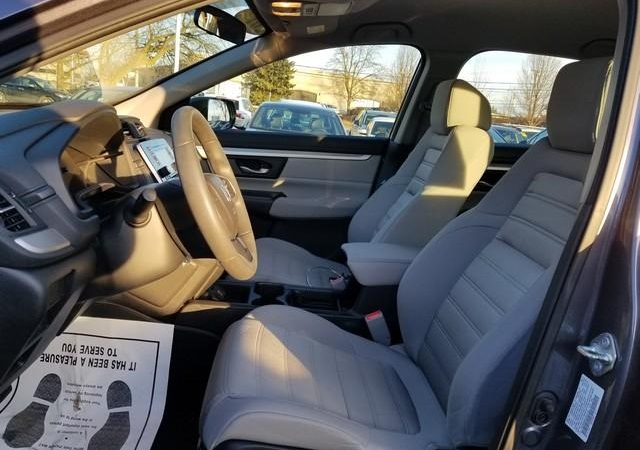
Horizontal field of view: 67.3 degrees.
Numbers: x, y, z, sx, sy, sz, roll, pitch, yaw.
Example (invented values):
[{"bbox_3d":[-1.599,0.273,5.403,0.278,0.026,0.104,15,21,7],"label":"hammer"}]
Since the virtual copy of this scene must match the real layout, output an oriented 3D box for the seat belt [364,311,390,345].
[{"bbox_3d":[0.163,0.279,1.288,0.048,0.105,0.032,-19,13,2],"label":"seat belt"}]

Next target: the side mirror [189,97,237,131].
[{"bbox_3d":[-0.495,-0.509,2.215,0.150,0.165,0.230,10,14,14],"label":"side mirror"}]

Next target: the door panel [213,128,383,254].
[{"bbox_3d":[-0.202,-0.104,2.035,0.900,0.600,0.130,6,13,-4],"label":"door panel"}]

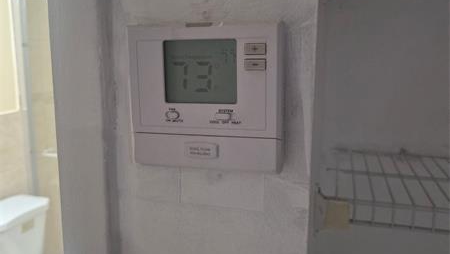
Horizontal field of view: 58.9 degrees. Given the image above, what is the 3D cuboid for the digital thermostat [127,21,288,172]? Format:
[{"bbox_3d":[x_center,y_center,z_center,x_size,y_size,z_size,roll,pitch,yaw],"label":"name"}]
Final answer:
[{"bbox_3d":[-0.015,-0.025,0.324,0.119,0.112,0.028,2,10,15],"label":"digital thermostat"}]

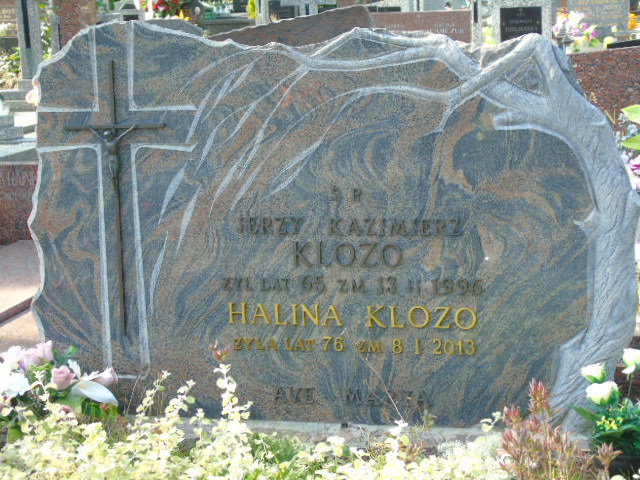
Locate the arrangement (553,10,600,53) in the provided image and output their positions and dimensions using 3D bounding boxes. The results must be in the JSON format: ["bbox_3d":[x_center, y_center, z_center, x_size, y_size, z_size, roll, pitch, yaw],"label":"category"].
[{"bbox_3d":[1.776,-1.440,10.500,0.310,0.260,0.270,-1,12,3],"label":"arrangement"}]

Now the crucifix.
[{"bbox_3d":[-0.452,-0.086,3.381,0.234,0.625,0.045,0,12,11],"label":"crucifix"}]

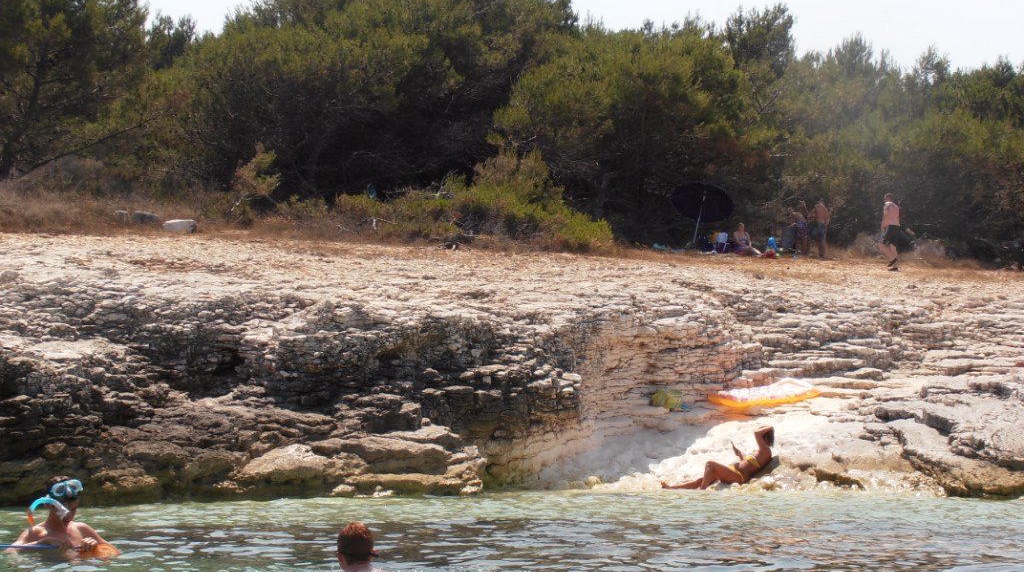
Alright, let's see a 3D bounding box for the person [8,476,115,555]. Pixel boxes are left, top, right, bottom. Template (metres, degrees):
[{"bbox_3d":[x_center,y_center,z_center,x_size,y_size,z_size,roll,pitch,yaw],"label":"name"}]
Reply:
[{"bbox_3d":[-2.367,1.223,10.683,0.500,0.470,0.350,2,-4,-24],"label":"person"}]

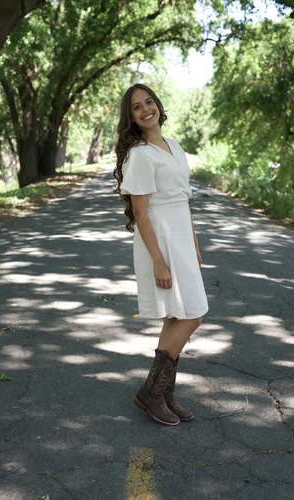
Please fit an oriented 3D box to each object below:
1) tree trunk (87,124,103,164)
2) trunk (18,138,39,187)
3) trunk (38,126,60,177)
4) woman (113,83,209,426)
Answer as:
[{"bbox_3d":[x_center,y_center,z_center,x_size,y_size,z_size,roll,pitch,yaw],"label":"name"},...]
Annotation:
[{"bbox_3d":[-3.778,-7.592,50.000,1.100,2.900,1.000,0,8,0],"label":"tree trunk"},{"bbox_3d":[-4.008,-2.959,23.500,0.680,1.700,0.680,0,8,0],"label":"trunk"},{"bbox_3d":[-3.649,-3.686,26.000,0.780,1.900,0.780,0,8,0],"label":"trunk"},{"bbox_3d":[0.068,0.021,3.510,0.420,1.680,0.460,7,11,41],"label":"woman"}]

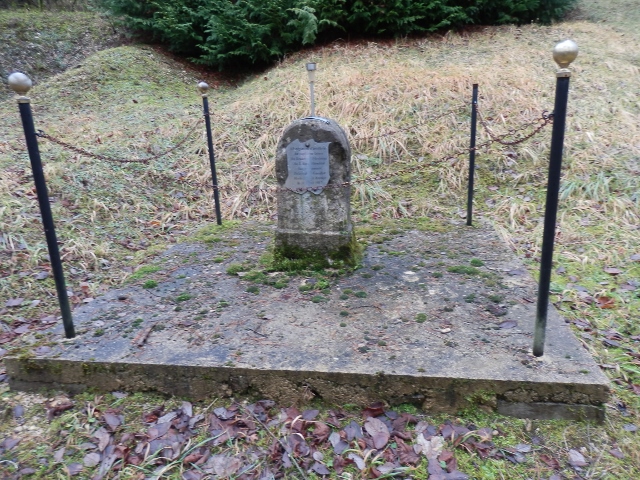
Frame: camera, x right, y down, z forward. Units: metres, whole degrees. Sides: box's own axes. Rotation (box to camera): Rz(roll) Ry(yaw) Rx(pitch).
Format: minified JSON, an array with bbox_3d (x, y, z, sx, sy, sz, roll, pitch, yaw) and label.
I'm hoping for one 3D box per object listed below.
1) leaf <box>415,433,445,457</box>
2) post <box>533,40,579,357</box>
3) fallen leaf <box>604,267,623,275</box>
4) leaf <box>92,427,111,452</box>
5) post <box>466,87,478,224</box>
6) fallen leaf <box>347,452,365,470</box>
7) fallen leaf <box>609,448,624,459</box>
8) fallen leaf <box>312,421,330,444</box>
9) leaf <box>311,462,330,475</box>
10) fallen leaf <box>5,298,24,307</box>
[{"bbox_3d":[0.401,0.751,1.693,0.110,0.030,0.110,2,23,14],"label":"leaf"},{"bbox_3d":[0.956,-0.116,1.908,0.085,1.318,0.085,0,15,9],"label":"post"},{"bbox_3d":[1.825,0.181,2.872,0.098,0.020,0.097,1,18,12],"label":"fallen leaf"},{"bbox_3d":[-0.844,0.771,1.790,0.066,0.025,0.115,-9,31,-25],"label":"leaf"},{"bbox_3d":[1.232,-0.664,3.723,0.044,1.115,0.044,0,15,9],"label":"post"},{"bbox_3d":[0.140,0.811,1.709,0.035,0.025,0.079,-12,18,-29],"label":"fallen leaf"},{"bbox_3d":[1.038,0.748,1.618,0.038,0.012,0.056,-12,20,-28],"label":"fallen leaf"},{"bbox_3d":[0.004,0.740,1.777,0.070,0.035,0.100,-7,26,-10],"label":"fallen leaf"},{"bbox_3d":[0.001,0.812,1.653,0.069,0.015,0.045,-10,19,-22],"label":"leaf"},{"bbox_3d":[-1.939,0.386,2.928,0.097,0.015,0.115,-13,20,-29],"label":"fallen leaf"}]

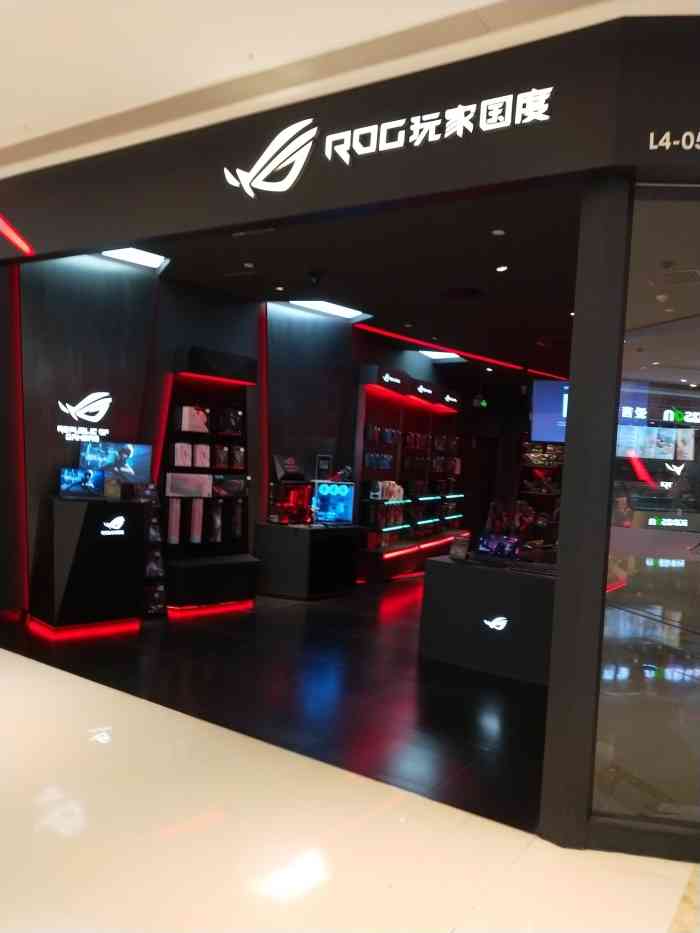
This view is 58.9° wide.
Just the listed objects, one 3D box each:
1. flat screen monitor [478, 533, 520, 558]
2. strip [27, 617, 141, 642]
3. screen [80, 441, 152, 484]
[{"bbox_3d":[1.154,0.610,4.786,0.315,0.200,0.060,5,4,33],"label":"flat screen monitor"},{"bbox_3d":[-2.171,1.271,5.208,0.690,0.070,0.560,0,4,-36],"label":"strip"},{"bbox_3d":[-2.024,-0.035,5.363,0.590,0.365,0.060,1,4,-28],"label":"screen"}]

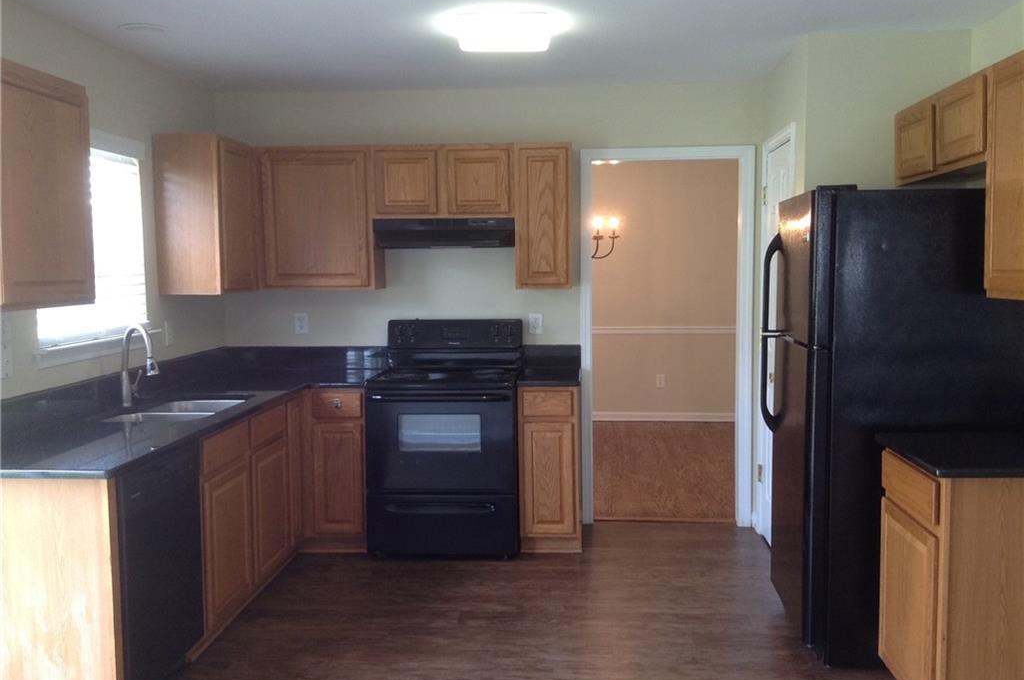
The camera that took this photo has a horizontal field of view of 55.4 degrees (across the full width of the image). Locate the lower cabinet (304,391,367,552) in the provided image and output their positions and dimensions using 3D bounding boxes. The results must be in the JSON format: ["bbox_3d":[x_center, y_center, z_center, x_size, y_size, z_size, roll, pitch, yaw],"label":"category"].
[{"bbox_3d":[-0.876,0.649,5.277,0.348,0.876,0.630,0,5,4],"label":"lower cabinet"}]

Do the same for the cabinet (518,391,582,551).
[{"bbox_3d":[0.210,0.643,5.202,0.313,0.876,0.630,0,5,4],"label":"cabinet"}]

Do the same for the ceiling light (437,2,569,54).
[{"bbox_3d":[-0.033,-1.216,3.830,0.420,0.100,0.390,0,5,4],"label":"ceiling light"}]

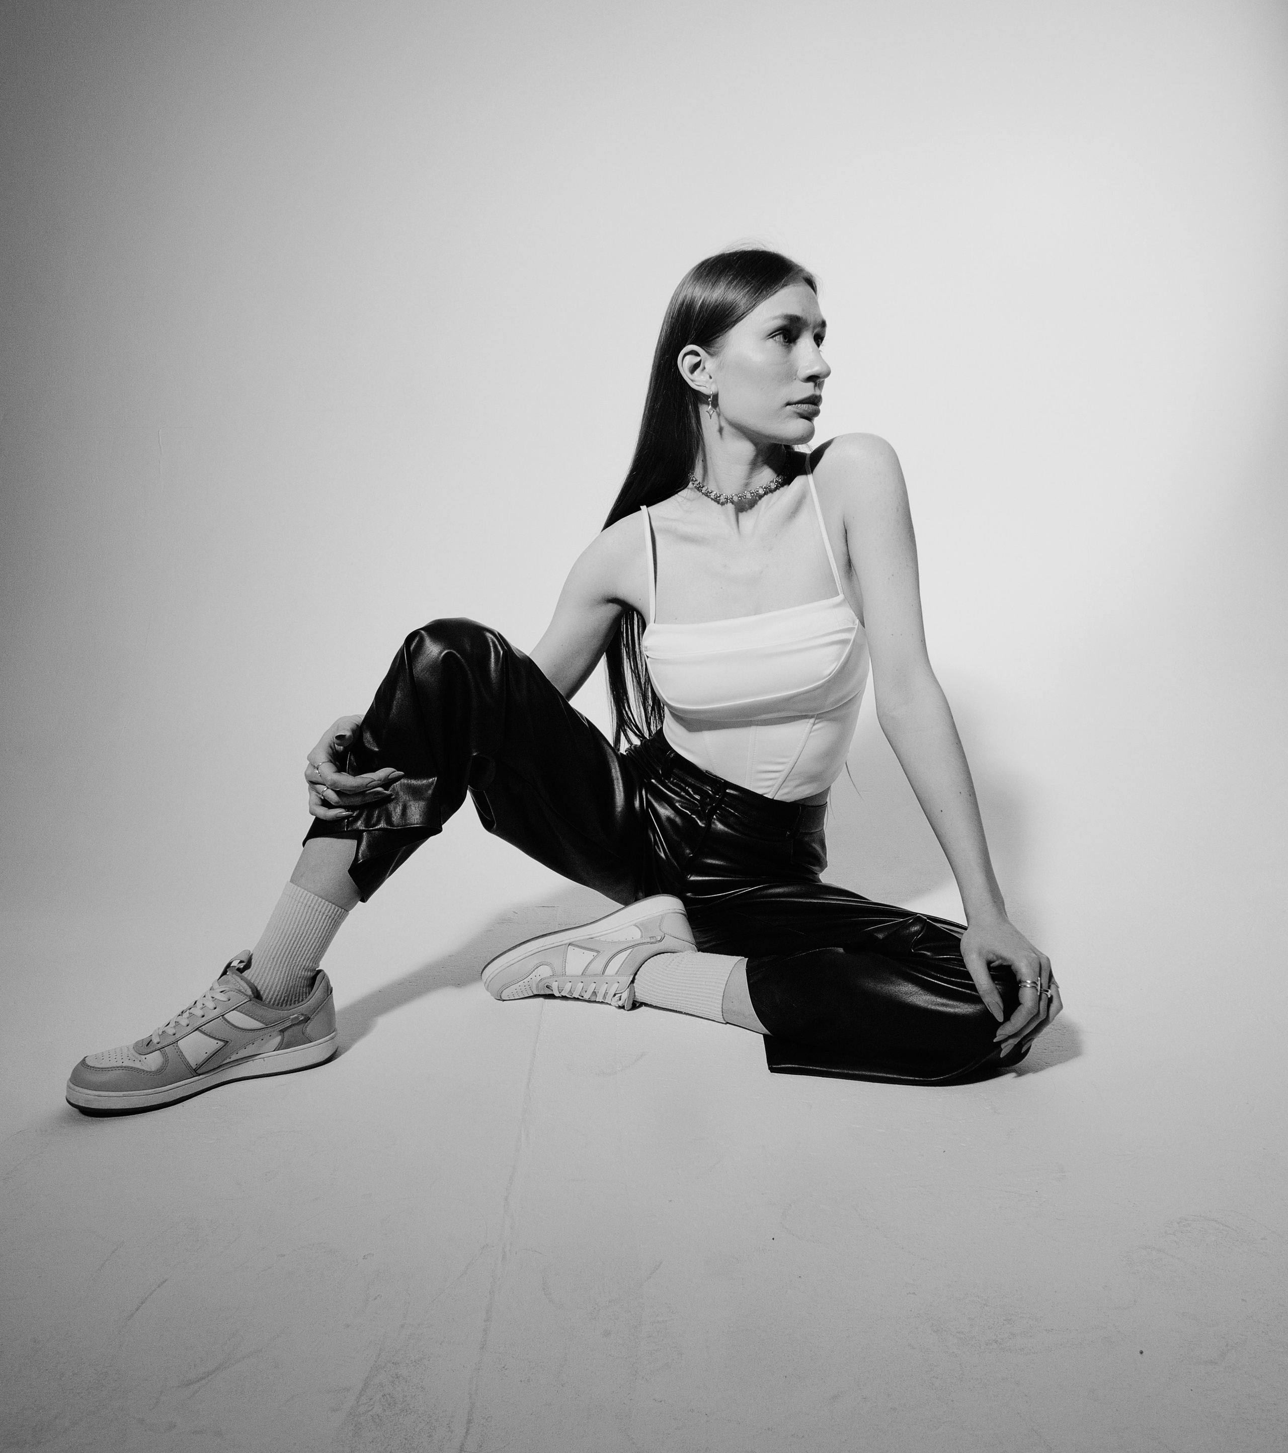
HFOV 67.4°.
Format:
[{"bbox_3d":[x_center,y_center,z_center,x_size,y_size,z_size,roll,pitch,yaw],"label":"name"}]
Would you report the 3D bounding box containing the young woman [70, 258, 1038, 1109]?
[{"bbox_3d":[-0.055,-0.107,1.170,1.050,0.930,0.600,1,10,6],"label":"young woman"}]

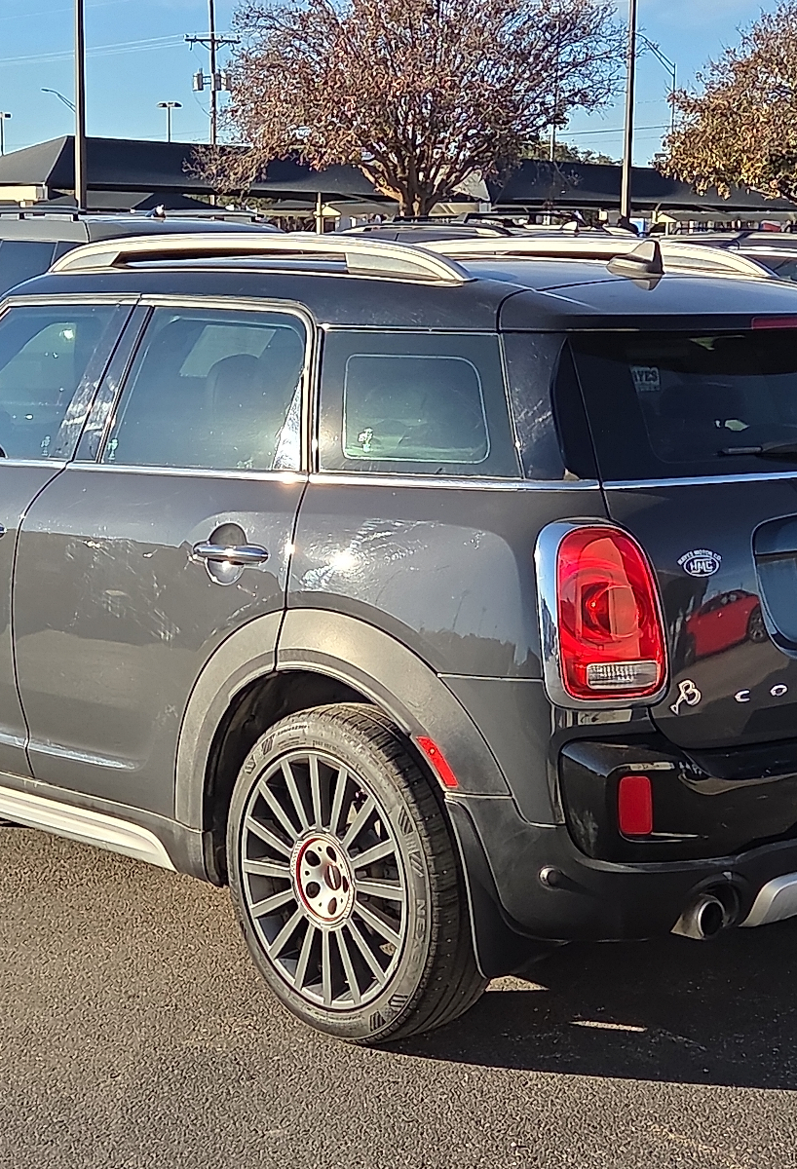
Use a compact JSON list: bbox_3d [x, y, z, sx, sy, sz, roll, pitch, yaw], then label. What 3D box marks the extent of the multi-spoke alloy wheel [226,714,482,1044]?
[{"bbox_3d":[-0.070,0.576,4.366,0.230,0.675,0.675,-7,11,-41],"label":"multi-spoke alloy wheel"}]

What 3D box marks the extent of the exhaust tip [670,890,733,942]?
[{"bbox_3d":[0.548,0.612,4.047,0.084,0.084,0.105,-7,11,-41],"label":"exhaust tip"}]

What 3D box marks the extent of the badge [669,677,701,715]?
[{"bbox_3d":[0.529,0.205,3.986,0.075,0.065,0.012,-4,9,-28],"label":"badge"}]

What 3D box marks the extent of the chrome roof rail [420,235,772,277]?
[{"bbox_3d":[0.396,-0.843,5.612,0.075,0.100,1.550,-7,11,-41],"label":"chrome roof rail"}]

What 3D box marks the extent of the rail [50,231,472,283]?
[{"bbox_3d":[-0.374,-0.747,4.926,0.080,0.112,1.510,-7,11,-41],"label":"rail"}]

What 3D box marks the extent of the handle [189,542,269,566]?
[{"bbox_3d":[-0.346,-0.061,4.446,0.048,0.043,0.243,-7,7,-41],"label":"handle"}]

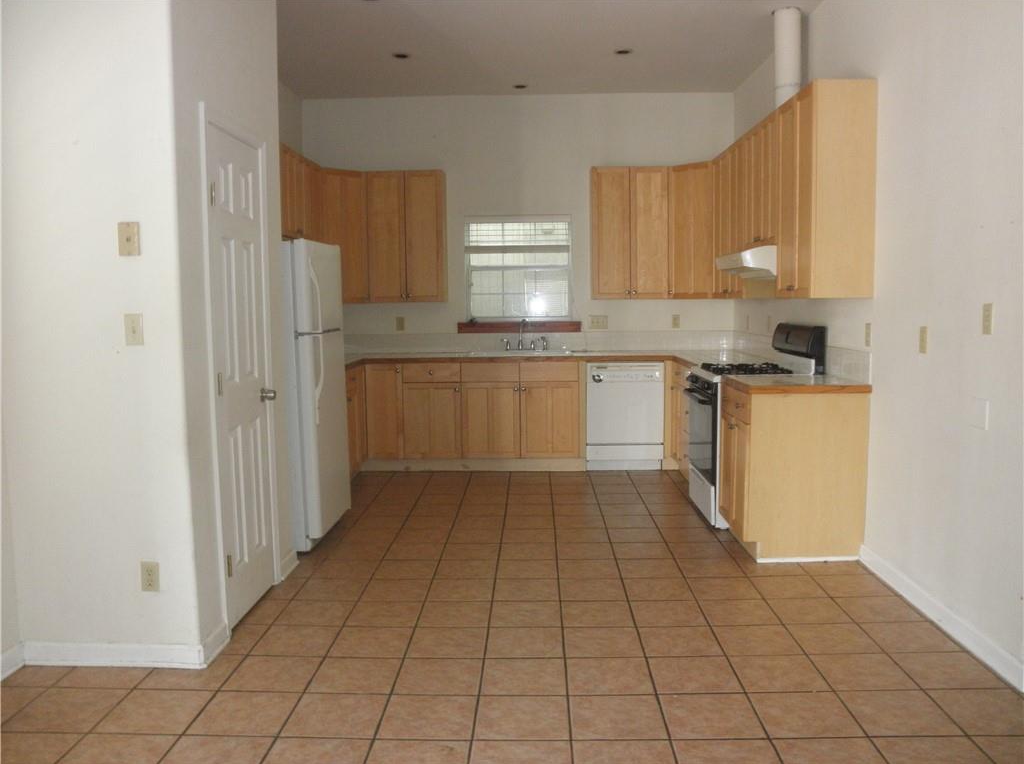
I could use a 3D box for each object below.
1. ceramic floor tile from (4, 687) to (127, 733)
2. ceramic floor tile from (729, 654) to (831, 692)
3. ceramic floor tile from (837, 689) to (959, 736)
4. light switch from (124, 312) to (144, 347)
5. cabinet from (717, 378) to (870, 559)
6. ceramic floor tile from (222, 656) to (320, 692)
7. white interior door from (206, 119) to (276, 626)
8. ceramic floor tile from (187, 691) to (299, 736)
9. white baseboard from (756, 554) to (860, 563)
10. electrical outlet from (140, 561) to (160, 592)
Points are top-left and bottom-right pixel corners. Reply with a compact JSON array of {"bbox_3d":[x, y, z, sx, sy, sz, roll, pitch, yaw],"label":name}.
[{"bbox_3d":[-1.482,1.102,2.780,0.299,0.010,0.299,-1,5,2],"label":"ceramic floor tile"},{"bbox_3d":[0.965,1.062,3.003,0.305,0.010,0.305,-1,6,2],"label":"ceramic floor tile"},{"bbox_3d":[1.251,1.074,2.681,0.299,0.010,0.299,-1,5,2],"label":"ceramic floor tile"},{"bbox_3d":[-1.352,-0.187,2.968,0.070,0.115,0.011,-1,5,2],"label":"light switch"},{"bbox_3d":[1.500,0.455,4.473,0.626,0.879,0.602,-1,5,2],"label":"cabinet"},{"bbox_3d":[-0.861,1.065,3.010,0.300,0.010,0.300,-1,5,2],"label":"ceramic floor tile"},{"bbox_3d":[-1.176,-0.023,3.571,0.037,2.030,0.585,-1,5,2],"label":"white interior door"},{"bbox_3d":[-0.868,1.089,2.708,0.300,0.010,0.300,-1,5,2],"label":"ceramic floor tile"},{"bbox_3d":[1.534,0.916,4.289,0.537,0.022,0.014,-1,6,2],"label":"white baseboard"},{"bbox_3d":[-1.330,0.718,3.051,0.070,0.115,0.009,-1,5,2],"label":"electrical outlet"}]

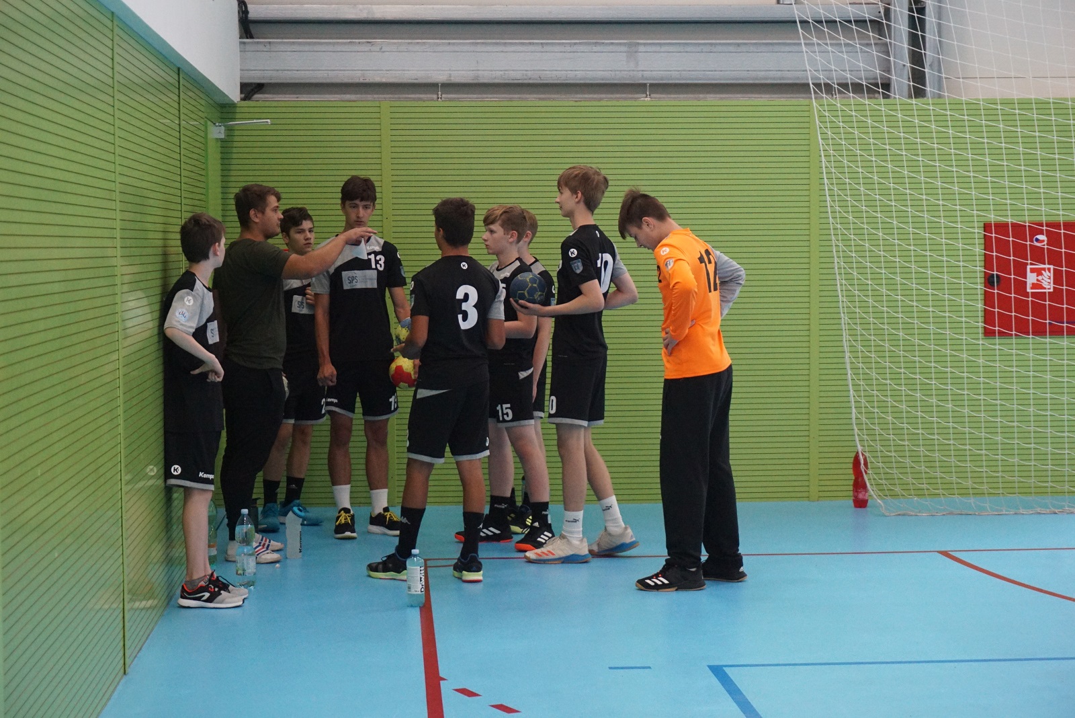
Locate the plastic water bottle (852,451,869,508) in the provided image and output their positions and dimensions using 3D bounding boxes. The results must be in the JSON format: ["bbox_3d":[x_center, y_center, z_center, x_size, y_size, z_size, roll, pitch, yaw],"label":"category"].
[{"bbox_3d":[1.820,0.665,12.611,0.089,0.340,0.089,0,3,8],"label":"plastic water bottle"}]

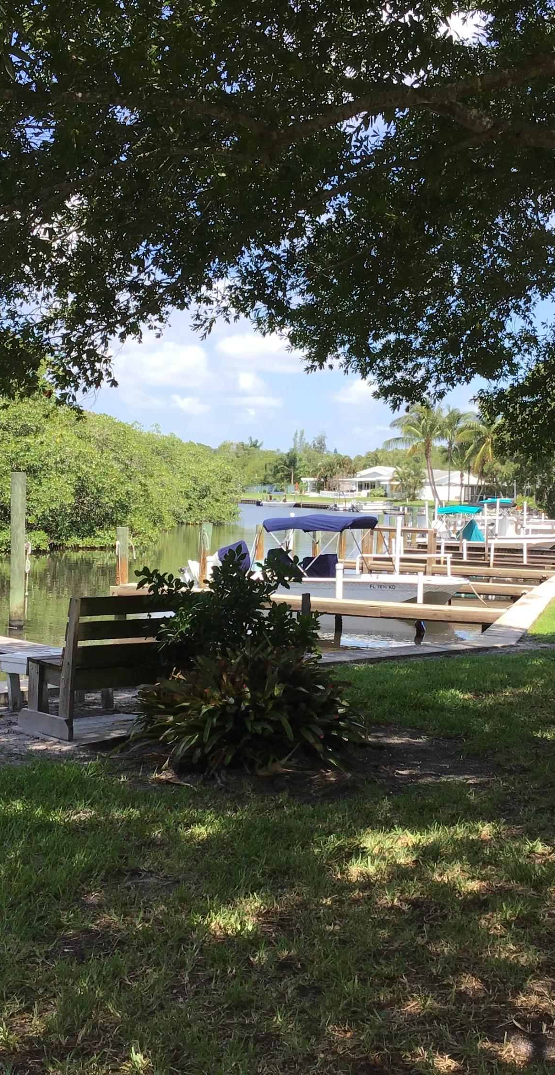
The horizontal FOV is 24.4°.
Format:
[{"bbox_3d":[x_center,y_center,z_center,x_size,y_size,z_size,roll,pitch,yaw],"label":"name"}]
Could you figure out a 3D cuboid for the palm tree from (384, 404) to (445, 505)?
[{"bbox_3d":[14.106,-8.493,132.000,6.400,10.306,6.400,2,2,0],"label":"palm tree"}]

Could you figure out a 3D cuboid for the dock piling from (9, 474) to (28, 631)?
[{"bbox_3d":[-3.588,0.168,17.780,0.200,2.148,0.200,1,2,0],"label":"dock piling"}]

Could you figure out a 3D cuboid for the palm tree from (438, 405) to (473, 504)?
[{"bbox_3d":[21.567,-9.871,155.000,5.000,11.223,5.000,2,2,0],"label":"palm tree"}]

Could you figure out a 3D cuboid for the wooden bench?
[{"bbox_3d":[-0.980,0.800,8.505,1.220,0.870,0.600,0,3,-41],"label":"wooden bench"}]

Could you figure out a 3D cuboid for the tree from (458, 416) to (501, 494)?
[{"bbox_3d":[23.434,-9.361,148.000,5.000,9.812,5.000,2,2,0],"label":"tree"}]

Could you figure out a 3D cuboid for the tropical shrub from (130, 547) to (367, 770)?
[{"bbox_3d":[-0.160,0.677,7.798,1.400,1.220,1.300,2,2,0],"label":"tropical shrub"}]

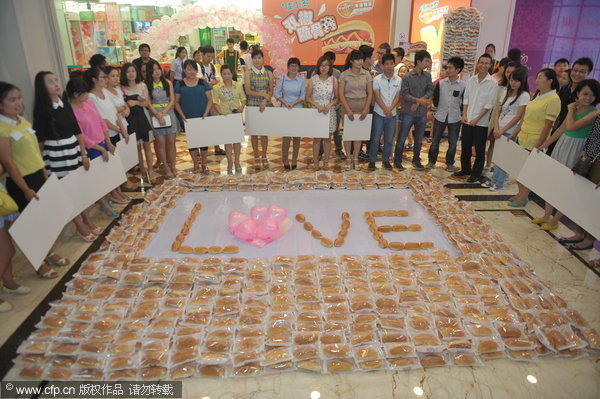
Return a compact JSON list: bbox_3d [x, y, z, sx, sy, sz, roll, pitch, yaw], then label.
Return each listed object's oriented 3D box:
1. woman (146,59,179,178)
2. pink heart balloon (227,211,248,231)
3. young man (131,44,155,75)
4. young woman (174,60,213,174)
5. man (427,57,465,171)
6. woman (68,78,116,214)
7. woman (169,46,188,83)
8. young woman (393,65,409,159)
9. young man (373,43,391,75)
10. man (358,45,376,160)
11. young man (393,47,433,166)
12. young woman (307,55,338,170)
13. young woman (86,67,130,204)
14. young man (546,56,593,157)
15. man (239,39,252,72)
[{"bbox_3d":[-1.967,-1.102,5.682,0.440,1.629,0.320,-10,25,-20],"label":"woman"},{"bbox_3d":[-0.675,0.231,4.390,0.230,0.170,0.210,13,26,27],"label":"pink heart balloon"},{"bbox_3d":[-2.784,-1.952,7.431,0.520,1.750,0.320,-7,24,-16],"label":"young man"},{"bbox_3d":[-1.544,-1.157,5.759,0.520,1.610,0.340,-4,23,-10],"label":"young woman"},{"bbox_3d":[2.146,-1.225,5.871,0.480,1.670,0.360,9,25,20],"label":"man"},{"bbox_3d":[-2.254,-0.566,4.434,0.400,1.560,0.480,13,26,27],"label":"woman"},{"bbox_3d":[-2.402,-2.369,8.524,0.300,1.660,0.450,5,24,14],"label":"woman"},{"bbox_3d":[1.626,-1.375,6.403,0.450,1.496,0.300,4,23,11],"label":"young woman"},{"bbox_3d":[1.436,-1.834,7.092,0.500,1.750,0.320,21,31,41],"label":"young man"},{"bbox_3d":[1.152,-1.550,6.535,0.460,1.780,0.320,-17,29,-35],"label":"man"},{"bbox_3d":[1.785,-1.329,6.058,0.490,1.760,0.340,-4,24,-11],"label":"young man"},{"bbox_3d":[0.336,-1.249,5.937,0.460,1.650,0.340,1,23,2],"label":"young woman"},{"bbox_3d":[-2.341,-0.761,4.874,0.360,1.639,0.470,12,26,27],"label":"young woman"},{"bbox_3d":[3.116,-0.791,4.795,0.500,1.725,0.360,19,29,37],"label":"young man"},{"bbox_3d":[-1.191,-2.613,8.949,0.460,1.720,0.300,6,24,14],"label":"man"}]

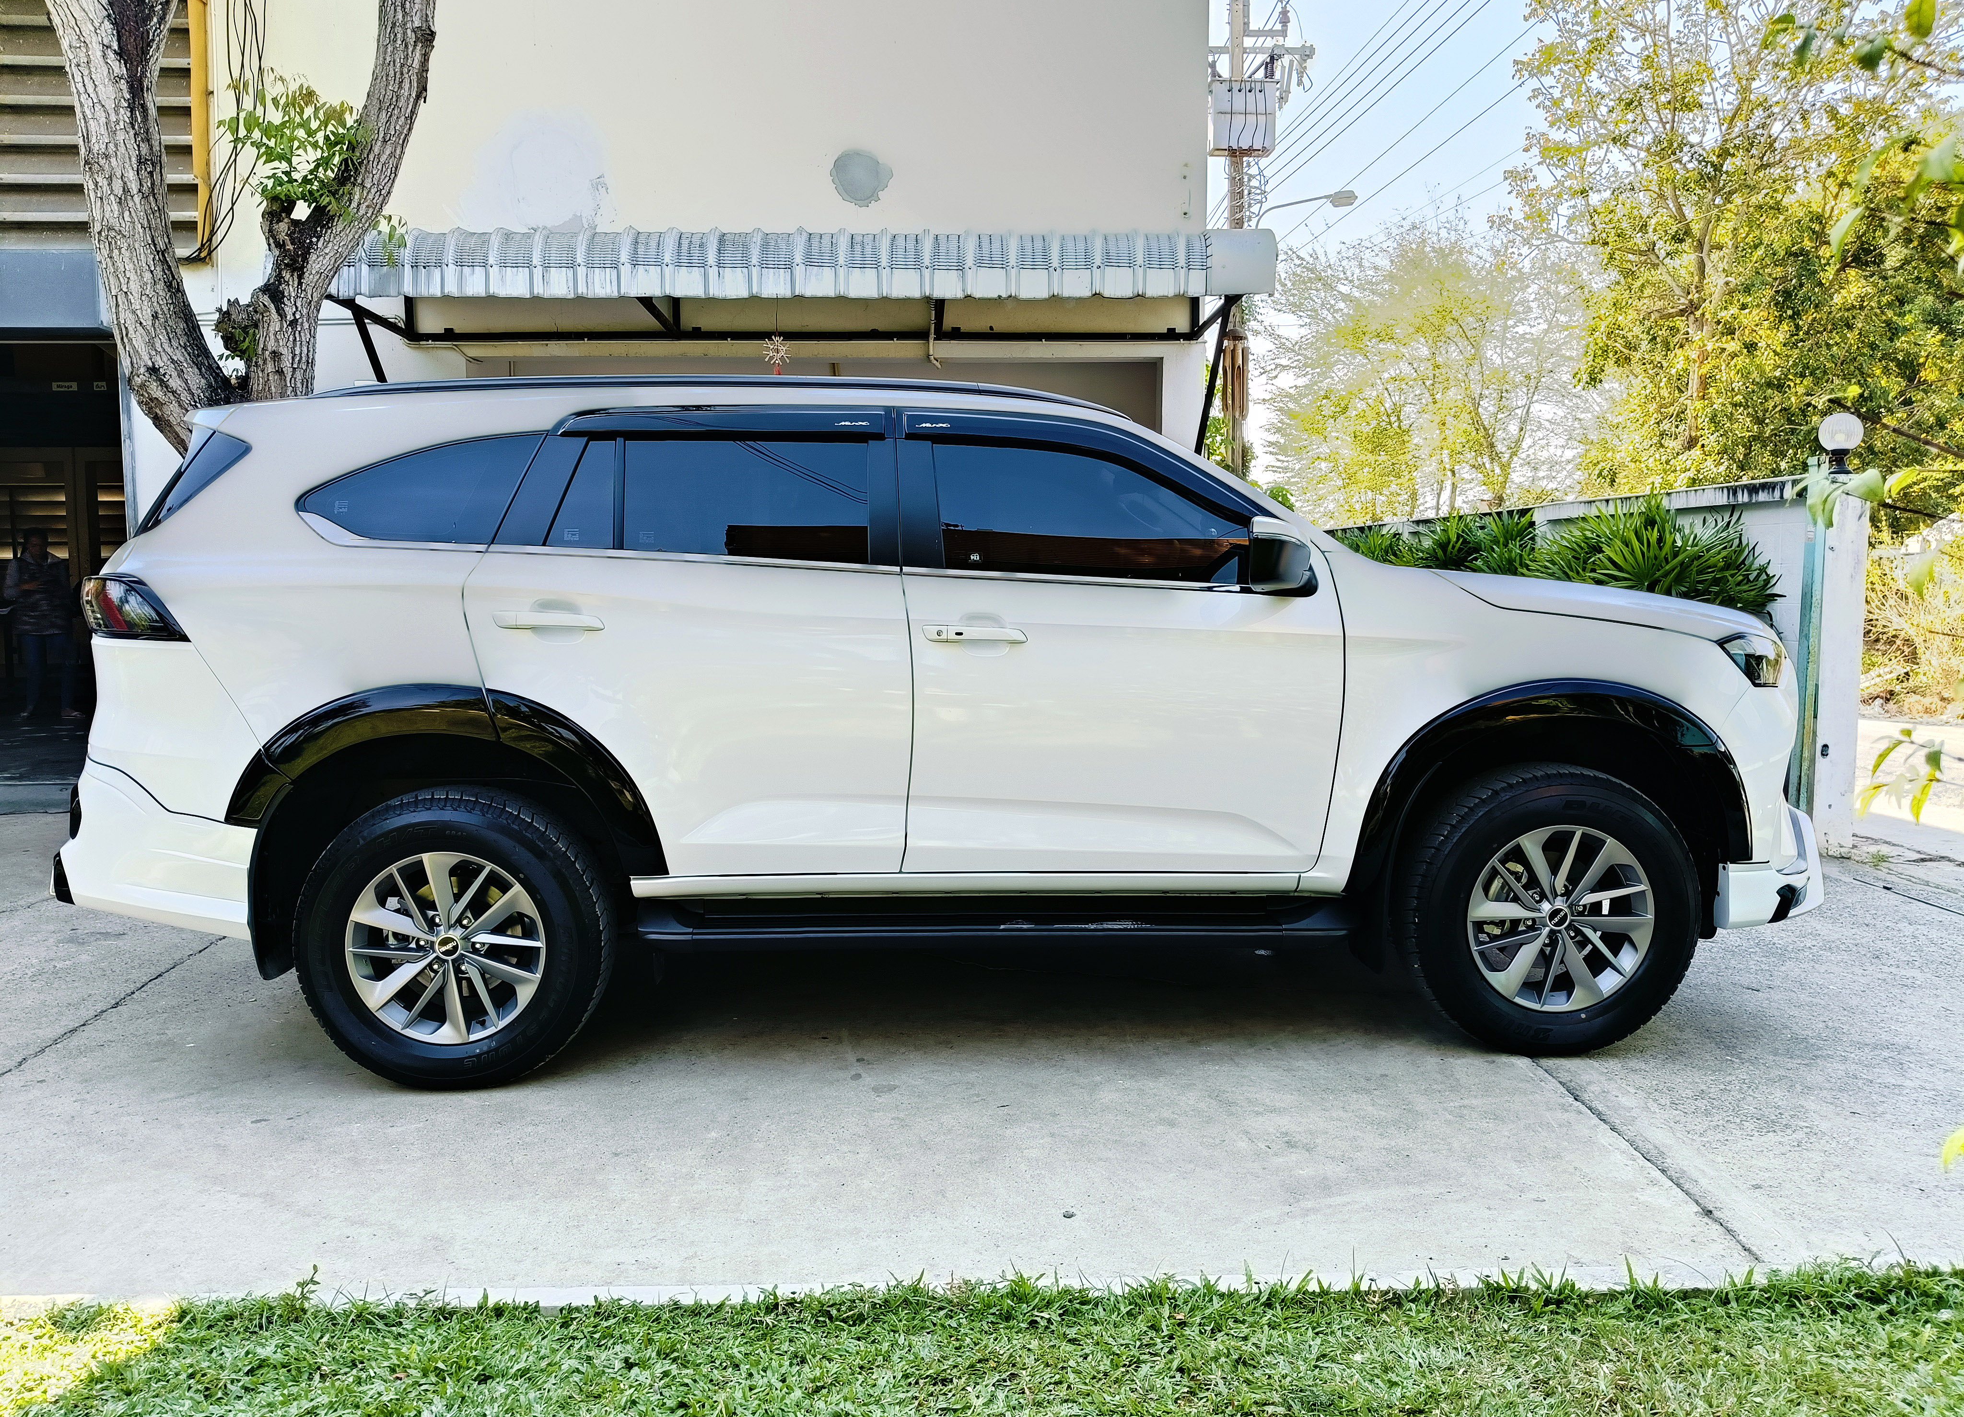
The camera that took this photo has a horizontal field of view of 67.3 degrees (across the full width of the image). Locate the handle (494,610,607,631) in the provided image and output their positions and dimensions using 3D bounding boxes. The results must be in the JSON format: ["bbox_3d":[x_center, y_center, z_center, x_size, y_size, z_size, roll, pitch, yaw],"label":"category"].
[{"bbox_3d":[-1.059,-0.215,3.620,0.268,0.046,0.050,-1,6,-3],"label":"handle"}]

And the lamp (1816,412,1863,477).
[{"bbox_3d":[3.903,-1.202,6.700,0.180,0.285,0.180,0,5,0],"label":"lamp"}]

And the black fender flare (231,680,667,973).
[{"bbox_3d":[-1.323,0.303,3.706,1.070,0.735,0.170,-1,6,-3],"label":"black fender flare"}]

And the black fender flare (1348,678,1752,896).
[{"bbox_3d":[1.463,0.204,3.802,0.994,0.526,0.150,0,5,-3],"label":"black fender flare"}]

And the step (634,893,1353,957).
[{"bbox_3d":[0.036,0.570,3.829,1.820,0.090,0.200,0,5,-3],"label":"step"}]

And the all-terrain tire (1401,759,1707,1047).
[{"bbox_3d":[1.501,0.538,3.935,0.770,0.770,0.265,0,5,-3],"label":"all-terrain tire"}]

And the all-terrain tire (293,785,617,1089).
[{"bbox_3d":[-1.352,0.585,3.809,0.770,0.765,0.265,-1,6,-3],"label":"all-terrain tire"}]

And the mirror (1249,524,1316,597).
[{"bbox_3d":[0.725,-0.376,3.628,0.150,0.185,0.240,-1,6,-3],"label":"mirror"}]

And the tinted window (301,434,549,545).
[{"bbox_3d":[-1.407,-0.552,3.701,0.581,0.275,0.090,0,-12,1],"label":"tinted window"}]

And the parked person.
[{"bbox_3d":[-7.646,-0.699,11.936,0.520,1.540,0.360,-4,6,-37],"label":"parked person"}]

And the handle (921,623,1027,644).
[{"bbox_3d":[-0.019,-0.188,3.672,0.262,0.046,0.050,-1,6,-3],"label":"handle"}]

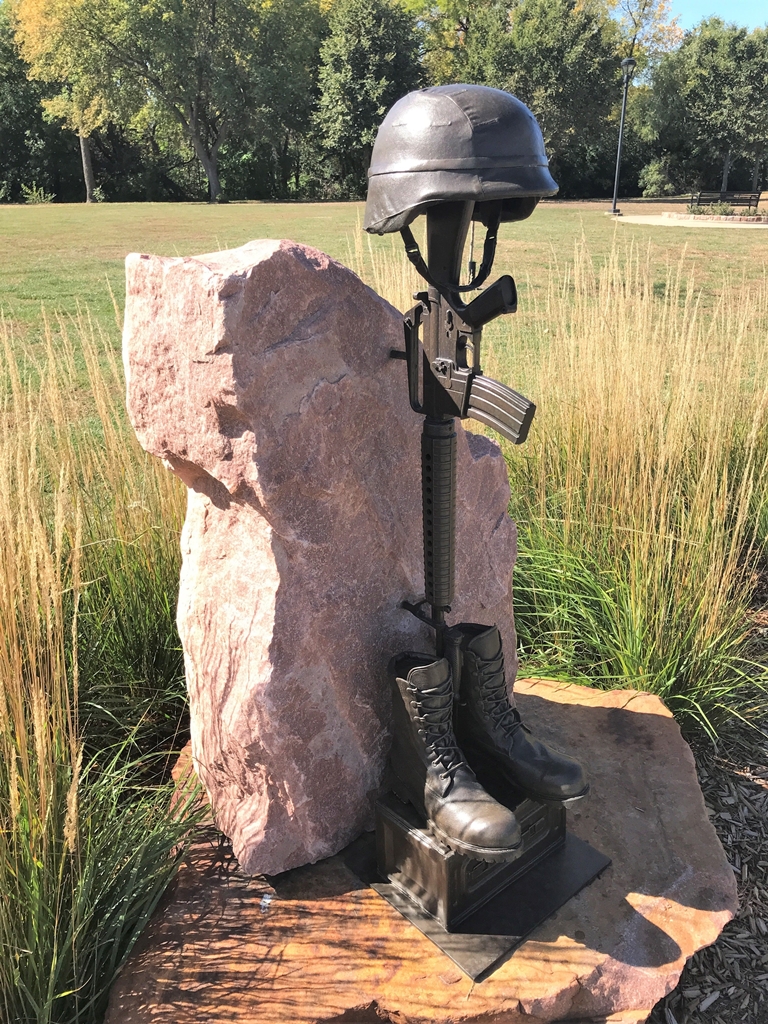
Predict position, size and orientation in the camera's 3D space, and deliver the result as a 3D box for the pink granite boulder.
[{"bbox_3d":[-0.064,0.018,1.561,0.725,1.020,0.390,-19,28,-39],"label":"pink granite boulder"}]

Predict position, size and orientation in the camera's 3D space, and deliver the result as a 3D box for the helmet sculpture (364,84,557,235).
[{"bbox_3d":[0.102,-0.469,1.106,0.284,0.180,0.248,19,29,41],"label":"helmet sculpture"}]

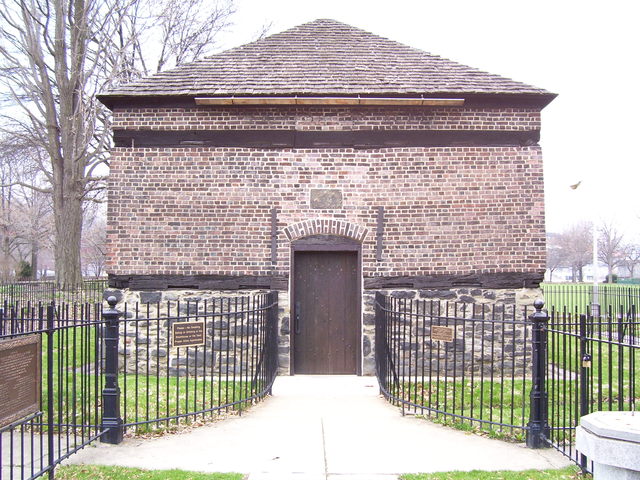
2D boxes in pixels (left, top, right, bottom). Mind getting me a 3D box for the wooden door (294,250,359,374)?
[{"bbox_3d":[0.102,1.193,10.315,1.054,2.007,0.080,0,-3,0],"label":"wooden door"}]

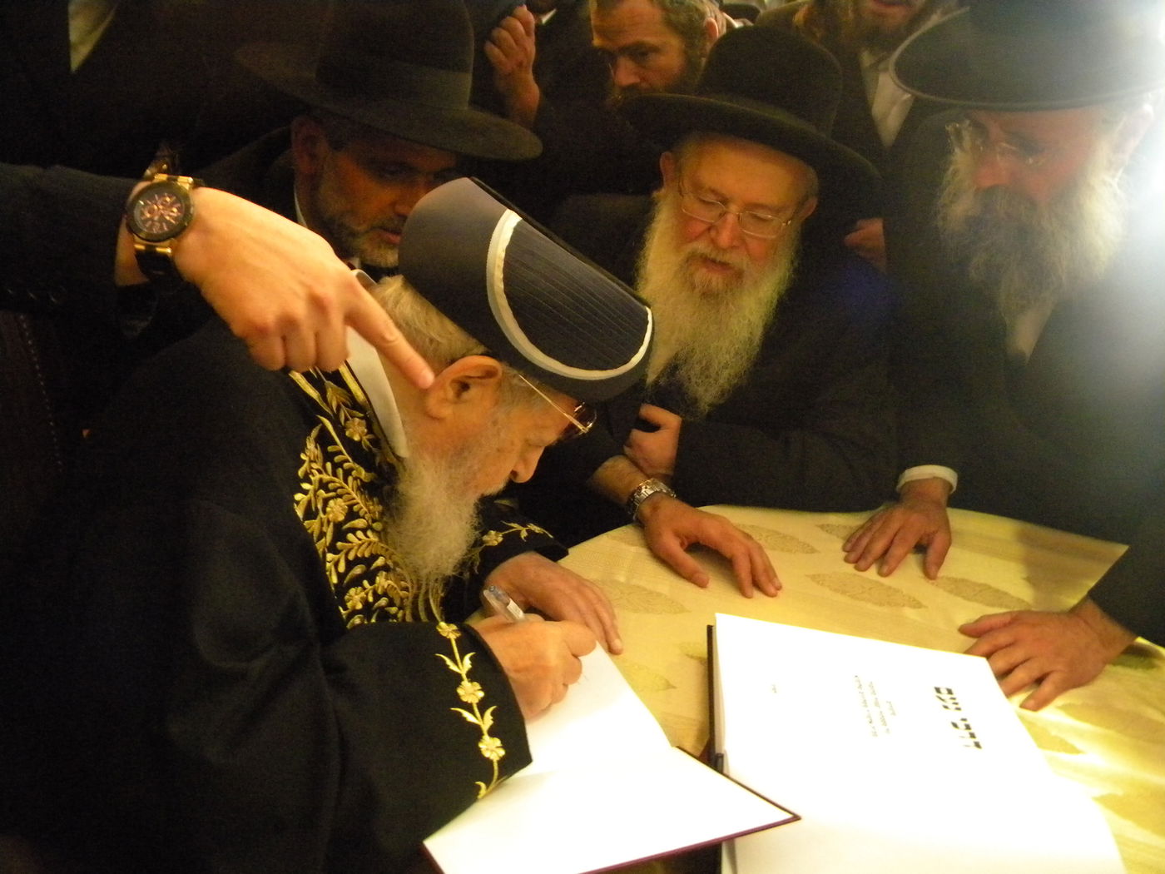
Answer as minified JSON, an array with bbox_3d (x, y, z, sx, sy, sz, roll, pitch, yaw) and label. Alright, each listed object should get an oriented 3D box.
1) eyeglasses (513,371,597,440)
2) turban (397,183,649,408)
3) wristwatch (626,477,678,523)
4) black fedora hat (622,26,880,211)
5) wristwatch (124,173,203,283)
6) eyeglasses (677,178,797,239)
[{"bbox_3d":[-0.044,-0.054,0.899,0.142,0.045,0.138,40,8,-3],"label":"eyeglasses"},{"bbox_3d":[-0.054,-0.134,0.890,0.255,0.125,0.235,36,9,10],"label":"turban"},{"bbox_3d":[0.083,0.076,1.120,0.066,0.056,0.036,-22,30,-16],"label":"wristwatch"},{"bbox_3d":[0.222,-0.415,1.145,0.325,0.140,0.355,17,5,4],"label":"black fedora hat"},{"bbox_3d":[-0.264,-0.135,0.617,0.045,0.066,0.058,4,-15,4],"label":"wristwatch"},{"bbox_3d":[0.195,-0.302,1.153,0.137,0.043,0.140,15,40,5],"label":"eyeglasses"}]

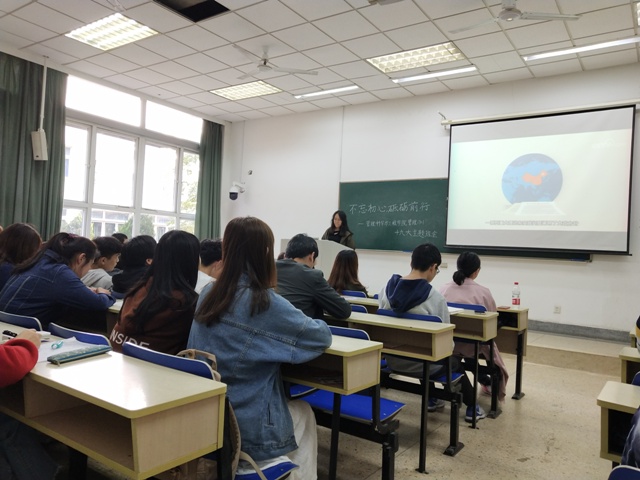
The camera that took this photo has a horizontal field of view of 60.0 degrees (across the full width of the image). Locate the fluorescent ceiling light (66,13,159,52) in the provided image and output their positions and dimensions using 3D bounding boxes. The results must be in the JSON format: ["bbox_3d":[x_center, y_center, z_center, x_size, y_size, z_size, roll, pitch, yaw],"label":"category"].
[{"bbox_3d":[-2.505,-2.467,6.690,1.200,0.080,0.600,1,-3,34],"label":"fluorescent ceiling light"}]

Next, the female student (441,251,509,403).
[{"bbox_3d":[1.183,0.658,4.220,0.500,1.180,0.720,2,-1,35],"label":"female student"}]

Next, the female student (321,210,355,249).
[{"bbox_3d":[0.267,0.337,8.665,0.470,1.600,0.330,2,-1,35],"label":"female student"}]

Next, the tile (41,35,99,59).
[{"bbox_3d":[-3.264,-2.557,7.392,0.600,0.030,0.600,2,-1,35],"label":"tile"}]

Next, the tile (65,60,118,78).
[{"bbox_3d":[-3.328,-2.500,8.160,0.480,0.020,0.600,2,-1,35],"label":"tile"}]

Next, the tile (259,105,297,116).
[{"bbox_3d":[-0.759,-2.226,9.662,0.600,0.020,0.450,2,-2,35],"label":"tile"}]

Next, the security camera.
[{"bbox_3d":[-1.519,-0.902,10.094,0.190,0.350,0.270,2,-2,35],"label":"security camera"}]

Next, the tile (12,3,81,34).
[{"bbox_3d":[-3.107,-2.532,6.390,0.600,0.020,0.600,2,-2,35],"label":"tile"}]

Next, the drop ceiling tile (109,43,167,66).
[{"bbox_3d":[-2.422,-2.466,7.456,0.600,0.020,0.600,2,-1,35],"label":"drop ceiling tile"}]

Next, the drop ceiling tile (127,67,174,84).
[{"bbox_3d":[-2.499,-2.392,8.141,0.600,0.020,0.600,1,-3,34],"label":"drop ceiling tile"}]

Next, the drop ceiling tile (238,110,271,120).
[{"bbox_3d":[-1.229,-2.244,9.996,0.600,0.020,0.450,2,-2,35],"label":"drop ceiling tile"}]

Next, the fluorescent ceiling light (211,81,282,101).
[{"bbox_3d":[-1.145,-2.294,8.564,1.200,0.080,0.600,1,-3,34],"label":"fluorescent ceiling light"}]

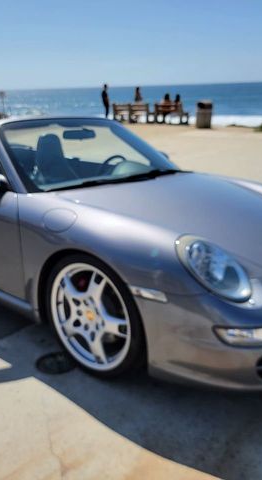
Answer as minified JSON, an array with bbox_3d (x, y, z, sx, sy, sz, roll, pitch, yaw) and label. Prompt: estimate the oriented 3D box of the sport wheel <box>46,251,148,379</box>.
[{"bbox_3d":[-0.135,0.340,2.142,0.645,0.640,0.225,13,20,38],"label":"sport wheel"}]

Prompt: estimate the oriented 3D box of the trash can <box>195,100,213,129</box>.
[{"bbox_3d":[2.735,-4.687,16.533,0.610,0.954,0.610,1,19,9],"label":"trash can"}]

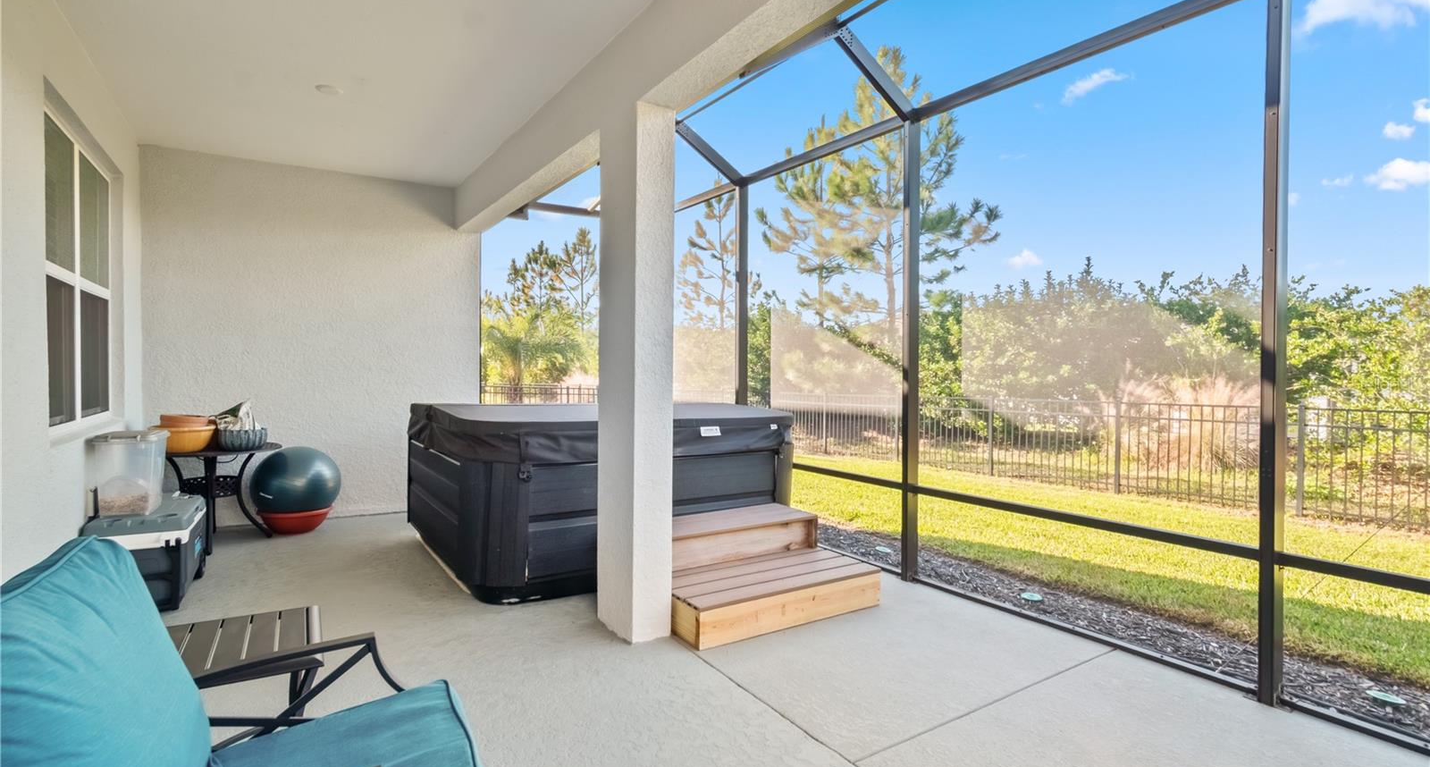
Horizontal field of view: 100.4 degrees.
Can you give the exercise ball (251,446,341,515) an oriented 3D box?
[{"bbox_3d":[-3.342,0.797,4.773,0.582,0.582,0.582,-1,2,-35],"label":"exercise ball"}]

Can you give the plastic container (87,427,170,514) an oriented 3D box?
[{"bbox_3d":[-3.383,0.527,3.454,0.283,0.422,0.402,-1,2,-35],"label":"plastic container"}]

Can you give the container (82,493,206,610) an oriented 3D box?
[{"bbox_3d":[-3.198,0.972,3.351,0.422,0.453,0.618,-1,2,-33],"label":"container"}]

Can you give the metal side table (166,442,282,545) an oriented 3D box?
[{"bbox_3d":[-3.698,0.825,4.377,0.783,0.700,0.783,-1,2,-35],"label":"metal side table"}]

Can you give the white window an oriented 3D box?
[{"bbox_3d":[-3.773,-0.608,3.541,0.082,1.669,1.545,-1,2,-36],"label":"white window"}]

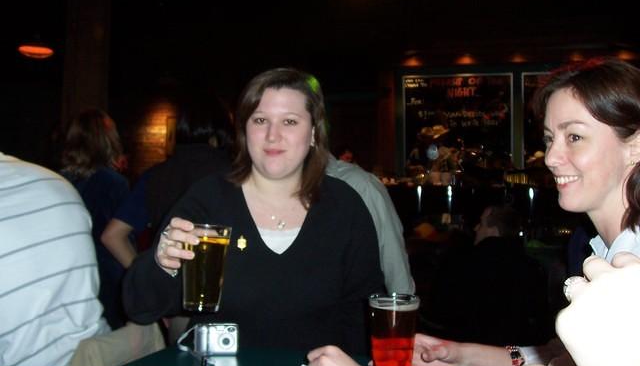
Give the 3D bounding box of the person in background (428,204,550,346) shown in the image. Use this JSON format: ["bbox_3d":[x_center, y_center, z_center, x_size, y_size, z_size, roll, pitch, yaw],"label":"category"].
[{"bbox_3d":[0.800,0.720,3.650,0.600,1.250,0.750,0,2,-30],"label":"person in background"}]

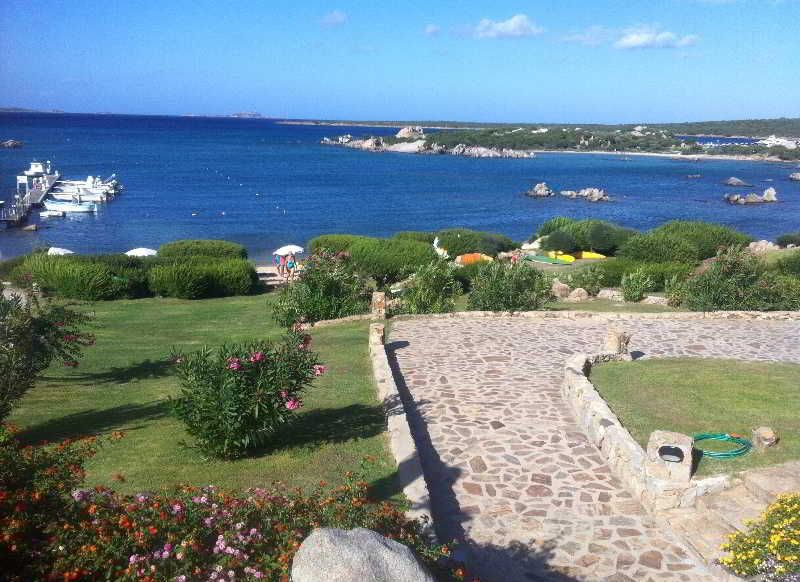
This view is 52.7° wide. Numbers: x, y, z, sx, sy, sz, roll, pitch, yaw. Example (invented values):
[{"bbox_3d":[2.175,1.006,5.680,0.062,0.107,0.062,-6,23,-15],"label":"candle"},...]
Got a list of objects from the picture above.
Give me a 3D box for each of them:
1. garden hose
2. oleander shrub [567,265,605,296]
[{"bbox_3d":[3.866,1.855,9.700,0.720,0.070,0.720,6,13,23],"label":"garden hose"},{"bbox_3d":[6.425,-0.367,28.000,1.281,1.050,1.153,4,12,13],"label":"oleander shrub"}]

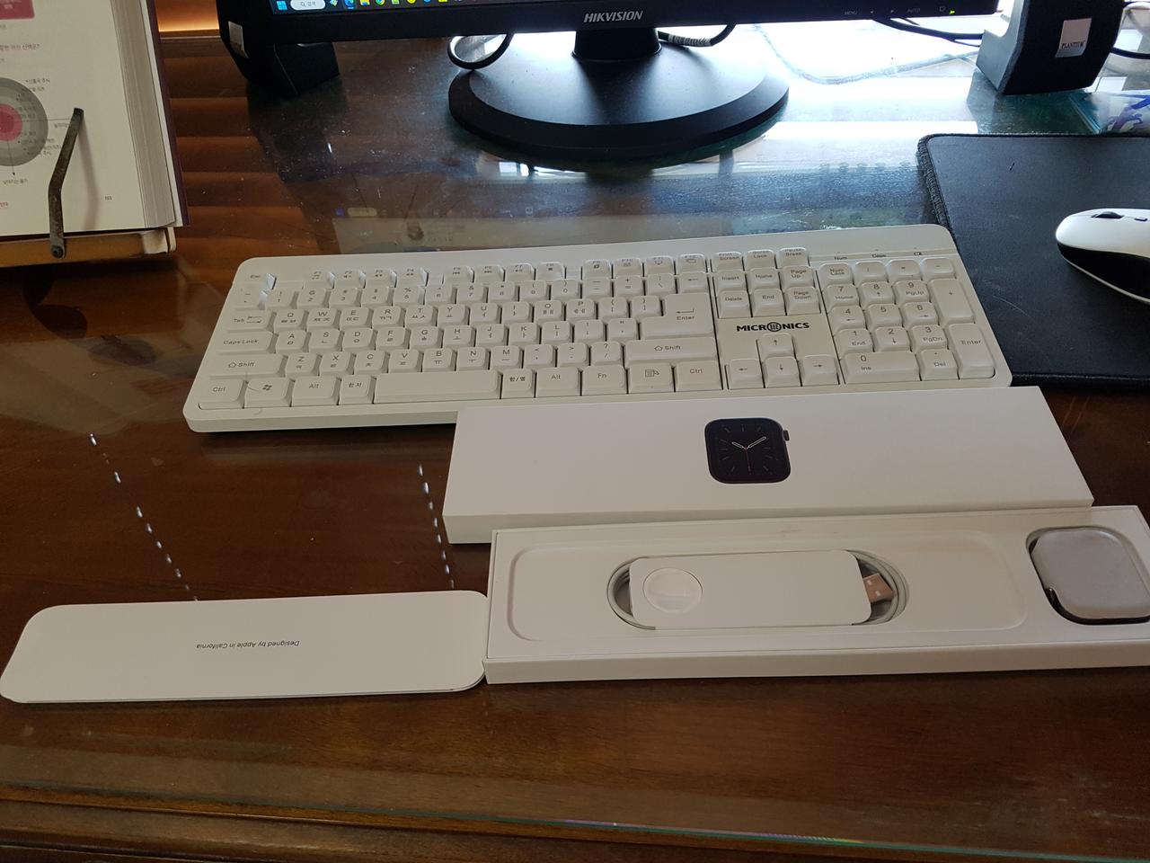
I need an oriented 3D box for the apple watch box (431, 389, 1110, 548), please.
[{"bbox_3d":[0.087,0.017,0.427,0.295,0.022,0.071,-2,47,3],"label":"apple watch box"}]

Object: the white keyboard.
[{"bbox_3d":[0.009,-0.062,0.504,0.446,0.026,0.133,-2,47,2],"label":"white keyboard"}]

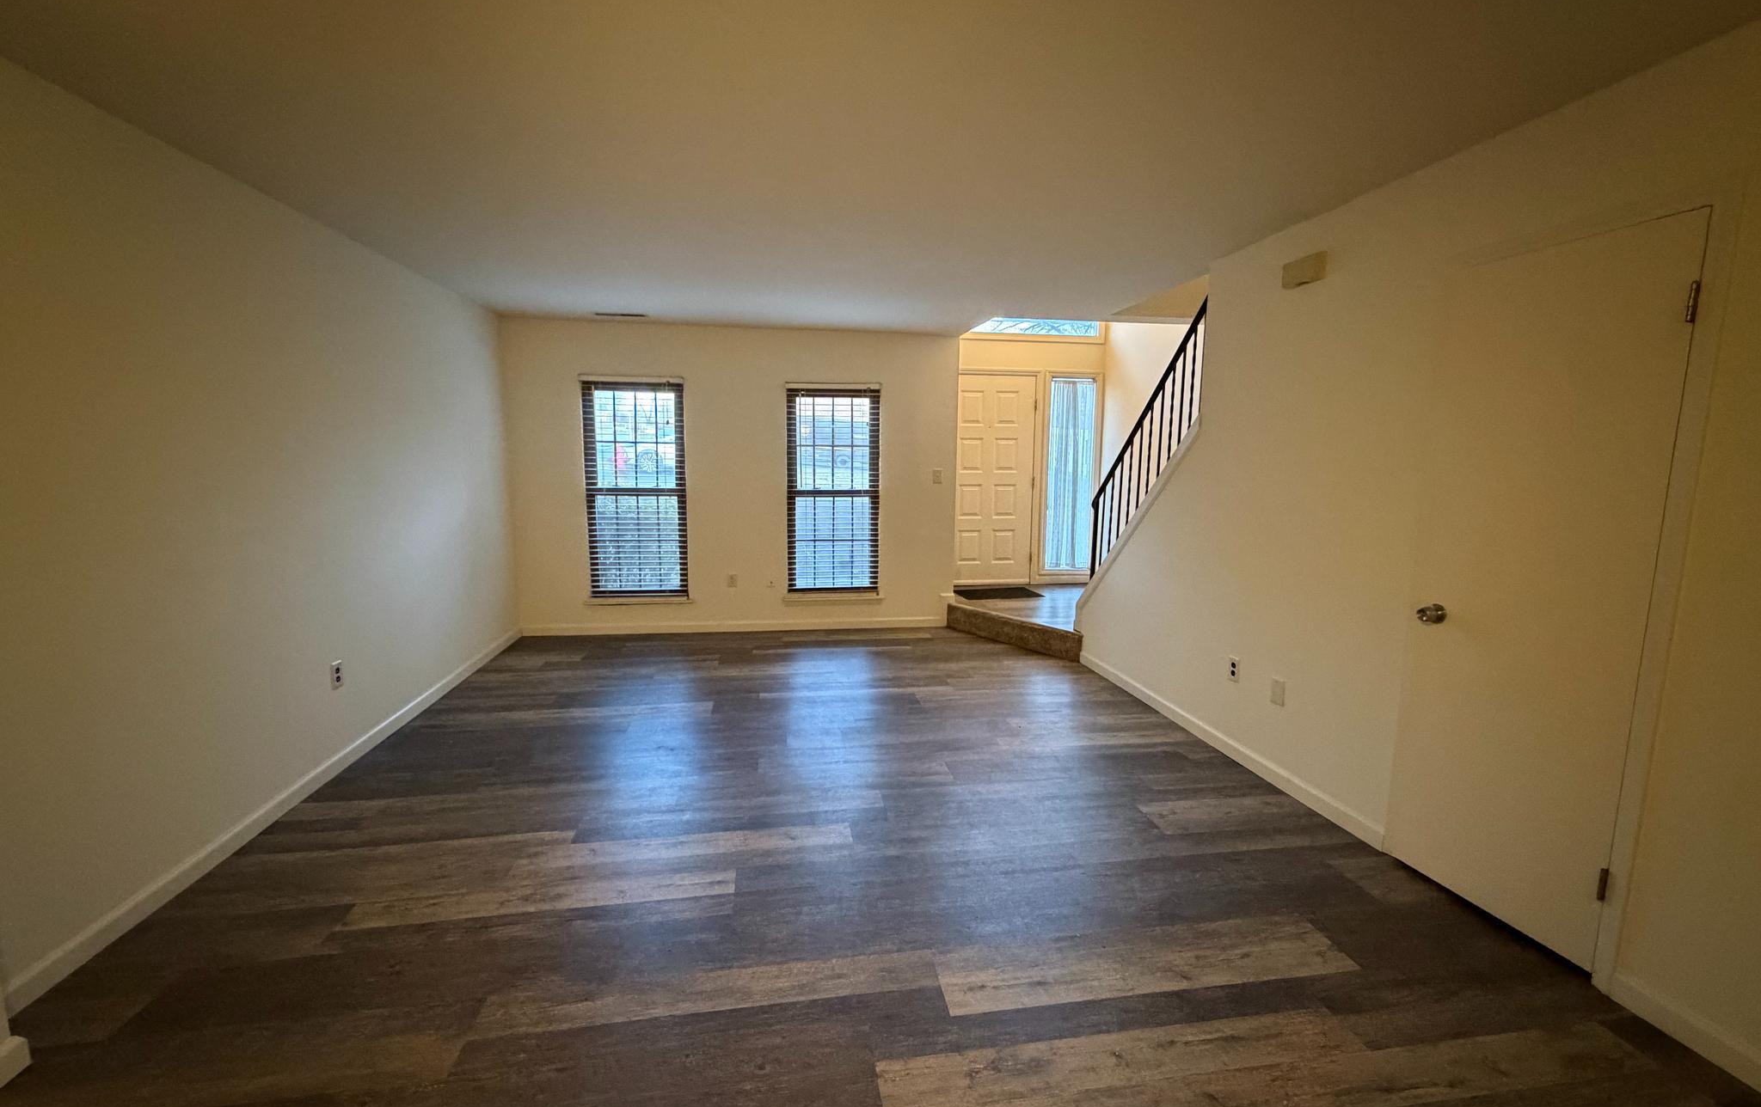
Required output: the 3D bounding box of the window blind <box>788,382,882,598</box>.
[{"bbox_3d":[-0.378,-0.501,5.850,0.765,1.700,0.075,-1,8,-9],"label":"window blind"}]

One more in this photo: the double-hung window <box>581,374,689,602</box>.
[{"bbox_3d":[-1.919,-0.495,5.612,0.757,1.705,0.090,-1,8,-9],"label":"double-hung window"}]

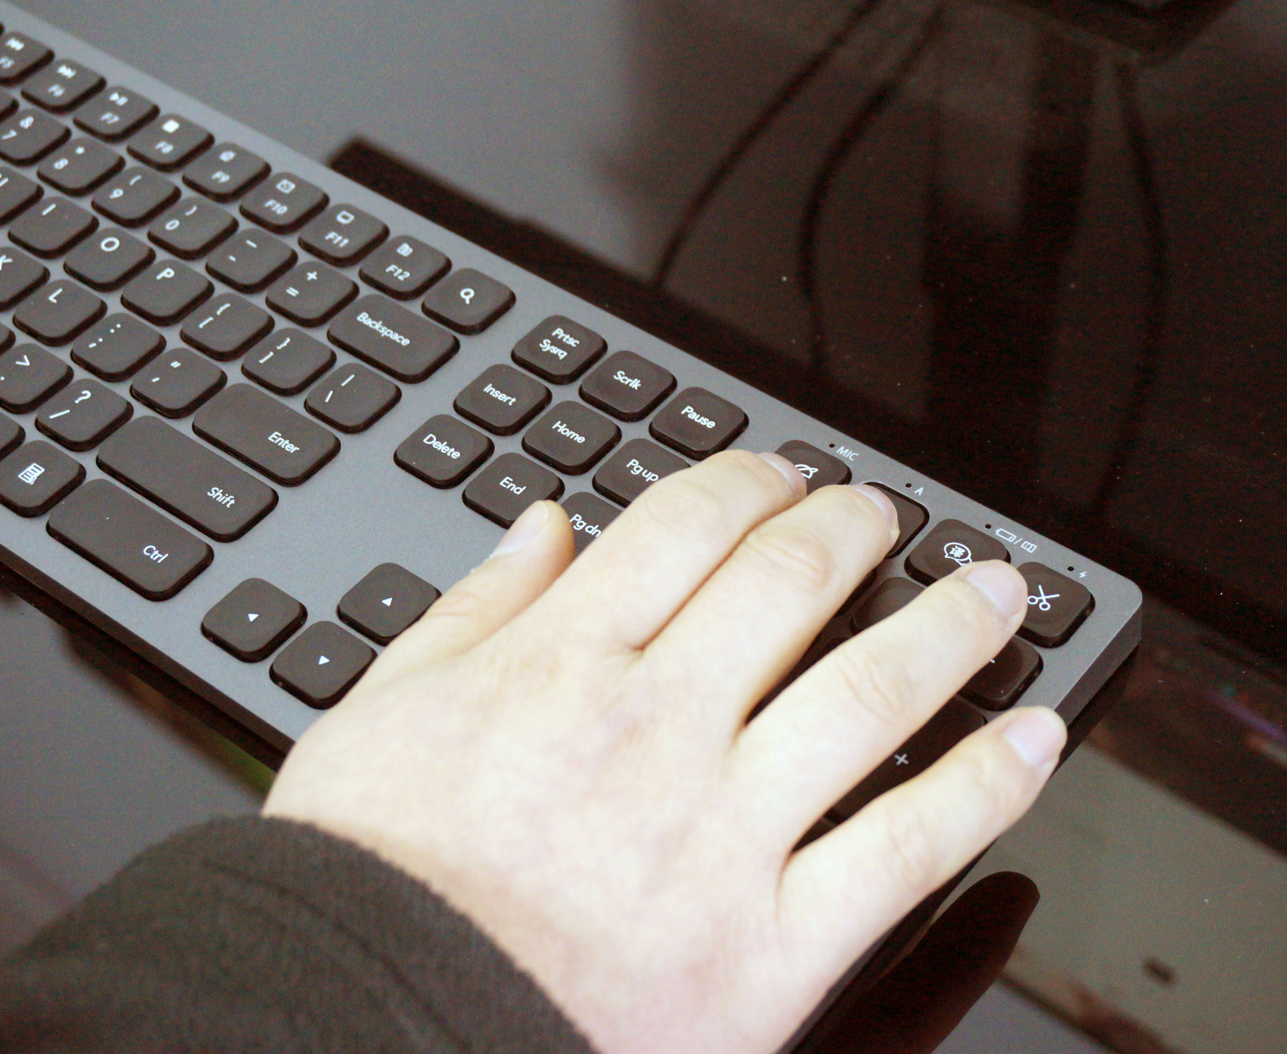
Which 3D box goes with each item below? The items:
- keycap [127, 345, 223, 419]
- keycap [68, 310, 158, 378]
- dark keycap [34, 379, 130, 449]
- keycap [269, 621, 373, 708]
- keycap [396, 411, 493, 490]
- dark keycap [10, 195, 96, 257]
[{"bbox_3d":[-0.101,-0.031,0.486,0.017,0.003,0.017,29,55,25],"label":"keycap"},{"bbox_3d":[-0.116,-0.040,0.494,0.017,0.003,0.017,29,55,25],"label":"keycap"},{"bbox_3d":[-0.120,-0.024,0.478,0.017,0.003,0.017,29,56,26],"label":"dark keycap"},{"bbox_3d":[-0.062,0.026,0.433,0.017,0.003,0.017,29,55,25],"label":"keycap"},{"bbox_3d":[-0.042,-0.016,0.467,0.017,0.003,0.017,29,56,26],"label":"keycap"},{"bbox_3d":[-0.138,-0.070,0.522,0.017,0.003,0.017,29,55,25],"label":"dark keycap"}]

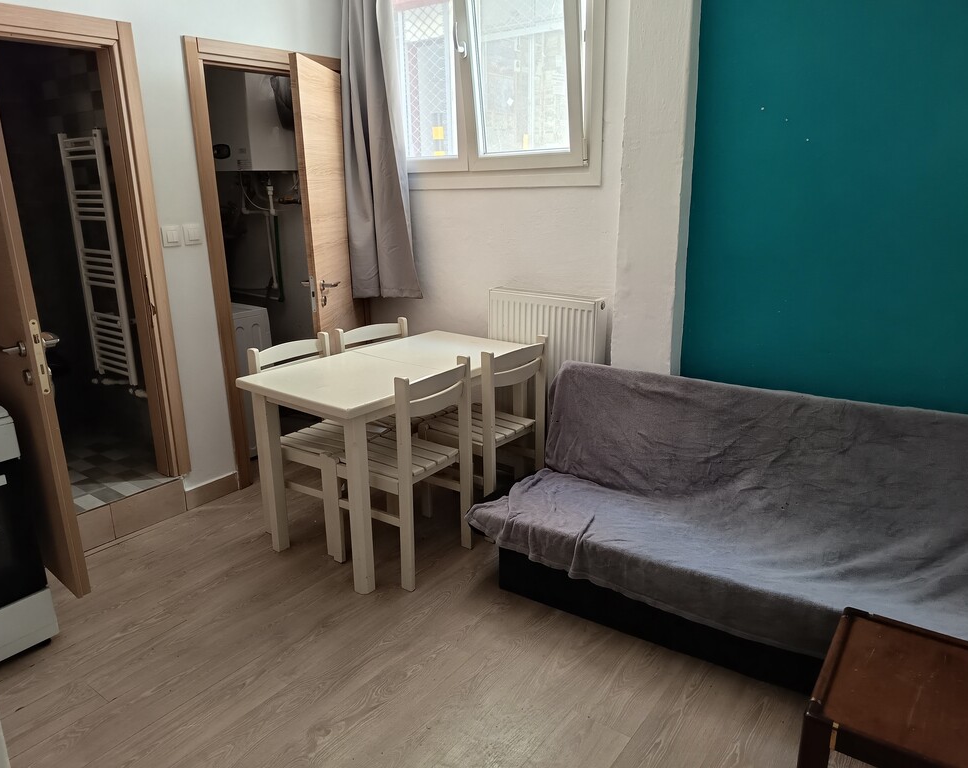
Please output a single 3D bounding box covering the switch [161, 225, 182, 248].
[{"bbox_3d":[-1.369,-0.646,3.116,0.012,0.086,0.083,12,20,37],"label":"switch"}]

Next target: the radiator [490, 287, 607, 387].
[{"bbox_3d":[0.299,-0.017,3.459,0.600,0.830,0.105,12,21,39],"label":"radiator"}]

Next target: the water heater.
[{"bbox_3d":[-1.354,-1.613,4.122,0.430,0.720,0.350,12,20,37],"label":"water heater"}]

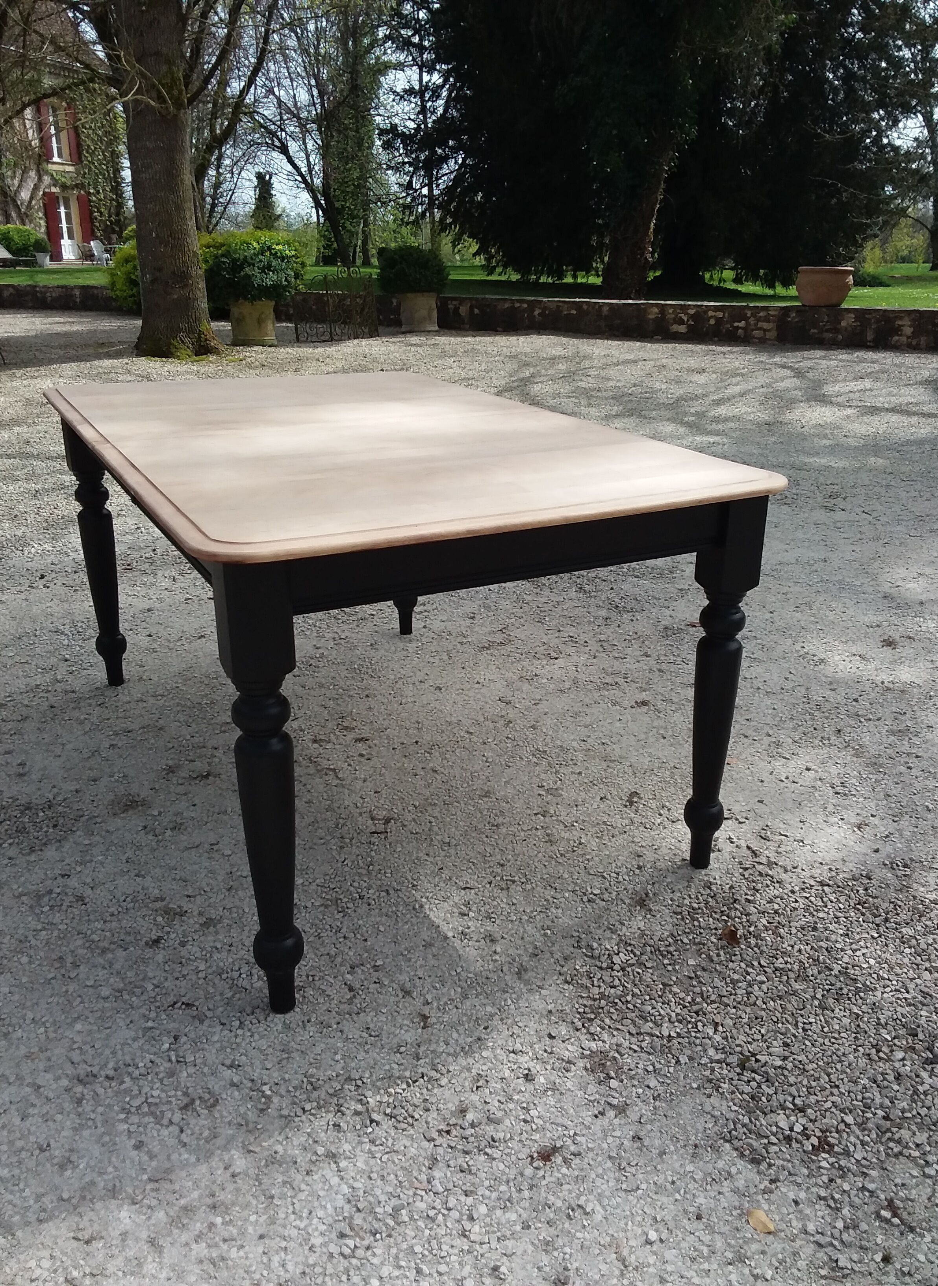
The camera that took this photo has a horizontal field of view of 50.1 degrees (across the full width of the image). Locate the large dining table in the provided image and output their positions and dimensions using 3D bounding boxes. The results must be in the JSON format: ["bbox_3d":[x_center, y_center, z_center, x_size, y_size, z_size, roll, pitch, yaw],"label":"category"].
[{"bbox_3d":[-0.245,-0.085,2.180,0.994,0.770,1.463,-11,25,-27],"label":"large dining table"}]

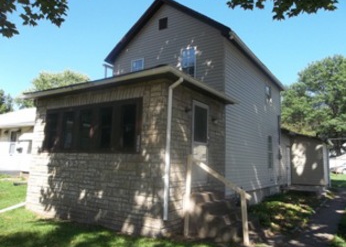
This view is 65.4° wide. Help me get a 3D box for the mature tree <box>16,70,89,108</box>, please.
[{"bbox_3d":[-13.723,-0.687,31.276,9.200,11.300,9.200,-3,-9,33],"label":"mature tree"}]

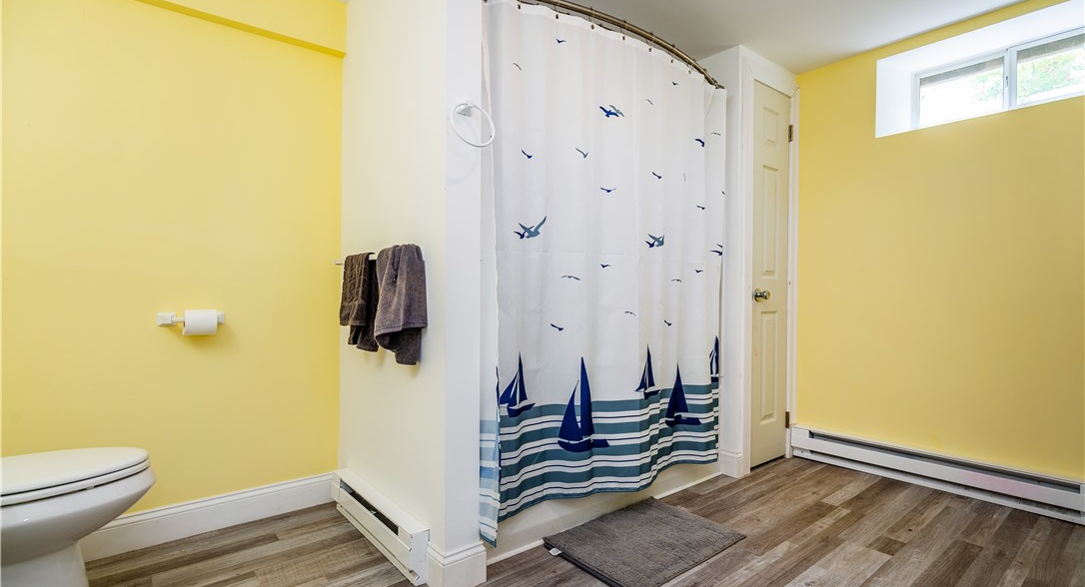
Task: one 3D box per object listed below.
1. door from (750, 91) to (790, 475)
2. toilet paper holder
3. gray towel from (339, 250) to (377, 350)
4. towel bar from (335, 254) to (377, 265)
[{"bbox_3d":[1.238,-0.093,2.640,0.380,2.030,0.035,0,0,-36],"label":"door"},{"bbox_3d":[-1.313,0.095,1.808,0.200,0.047,0.065,0,0,-37],"label":"toilet paper holder"},{"bbox_3d":[-0.714,0.027,1.855,0.075,0.368,0.290,0,0,-42],"label":"gray towel"},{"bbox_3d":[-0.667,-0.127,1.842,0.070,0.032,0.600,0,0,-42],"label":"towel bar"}]

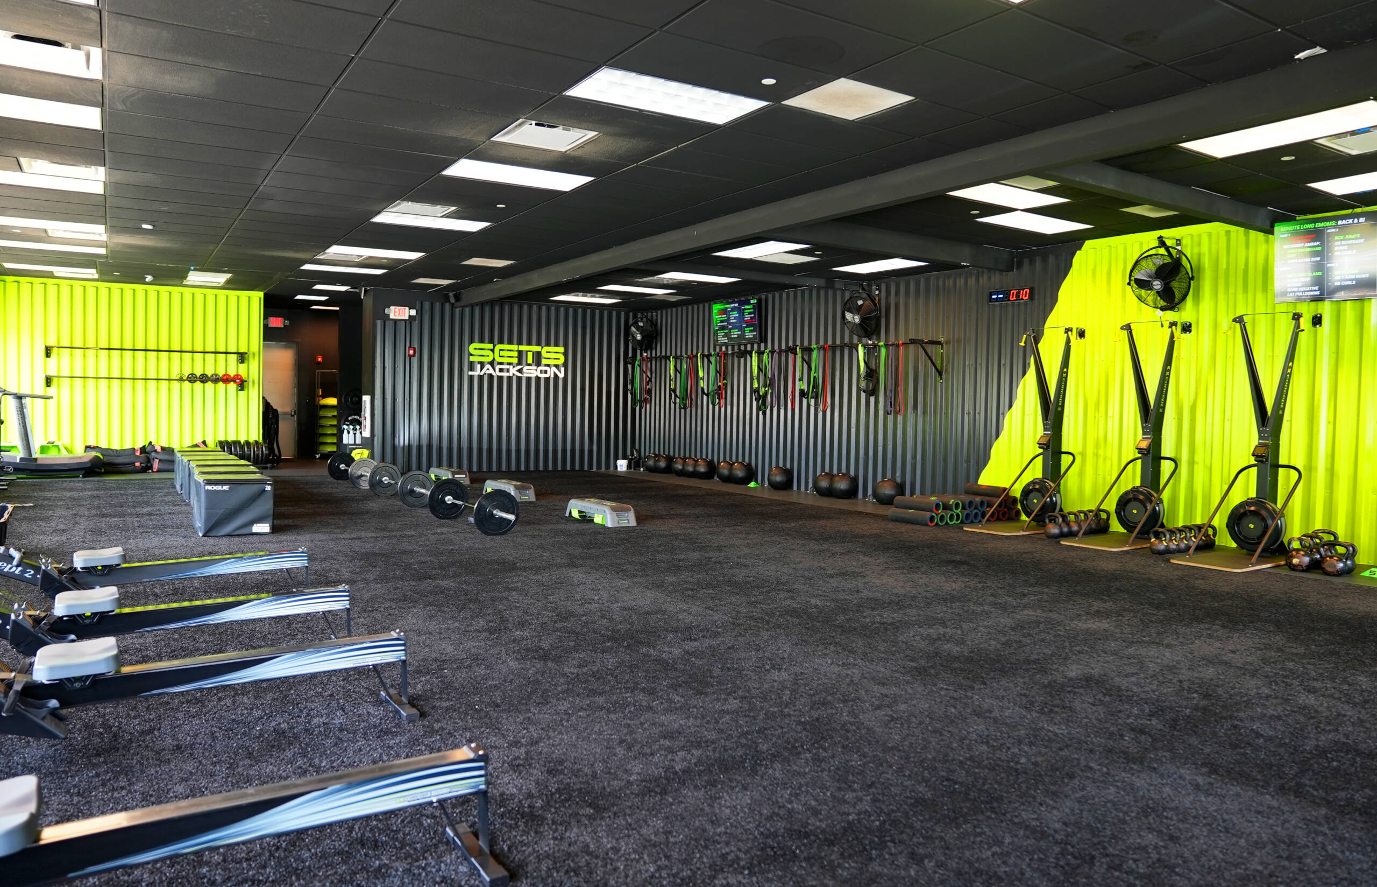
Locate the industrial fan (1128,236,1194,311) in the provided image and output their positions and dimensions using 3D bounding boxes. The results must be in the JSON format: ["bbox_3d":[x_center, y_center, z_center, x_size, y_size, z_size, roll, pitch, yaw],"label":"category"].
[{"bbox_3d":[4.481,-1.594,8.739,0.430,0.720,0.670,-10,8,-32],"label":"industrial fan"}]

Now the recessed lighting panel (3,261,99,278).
[{"bbox_3d":[-9.339,-2.588,13.468,1.219,0.060,0.610,-1,3,-33],"label":"recessed lighting panel"}]

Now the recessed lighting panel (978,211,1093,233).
[{"bbox_3d":[3.533,-2.243,9.324,1.200,0.060,0.600,-1,3,-32],"label":"recessed lighting panel"}]

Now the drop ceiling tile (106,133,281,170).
[{"bbox_3d":[-3.750,-2.224,6.980,1.219,0.030,0.610,-1,3,-33],"label":"drop ceiling tile"}]

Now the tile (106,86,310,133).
[{"bbox_3d":[-3.061,-2.129,5.875,1.200,0.025,0.600,-1,3,-32],"label":"tile"}]

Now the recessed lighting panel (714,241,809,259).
[{"bbox_3d":[0.885,-2.376,11.193,0.610,0.060,1.219,-1,3,-33],"label":"recessed lighting panel"}]

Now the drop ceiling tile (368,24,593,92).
[{"bbox_3d":[-1.117,-2.107,5.043,1.200,0.020,0.600,-1,3,-32],"label":"drop ceiling tile"}]

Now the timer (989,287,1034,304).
[{"bbox_3d":[3.873,-1.763,11.004,0.060,0.140,0.565,-1,3,-33],"label":"timer"}]

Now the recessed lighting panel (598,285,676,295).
[{"bbox_3d":[-0.846,-2.592,15.347,1.219,0.060,0.610,-1,3,-33],"label":"recessed lighting panel"}]

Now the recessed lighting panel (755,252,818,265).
[{"bbox_3d":[1.229,-2.332,11.514,0.620,0.050,0.600,-1,3,-32],"label":"recessed lighting panel"}]

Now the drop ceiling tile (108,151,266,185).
[{"bbox_3d":[-4.048,-2.237,7.470,1.200,0.020,0.600,-1,3,-32],"label":"drop ceiling tile"}]

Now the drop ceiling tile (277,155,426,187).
[{"bbox_3d":[-2.735,-2.234,7.556,1.200,0.025,0.600,-1,3,-32],"label":"drop ceiling tile"}]

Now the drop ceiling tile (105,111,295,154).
[{"bbox_3d":[-3.415,-2.185,6.459,1.200,0.020,0.600,-1,3,-32],"label":"drop ceiling tile"}]

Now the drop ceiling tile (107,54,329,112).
[{"bbox_3d":[-2.776,-2.139,5.437,1.219,0.030,0.610,-1,3,-33],"label":"drop ceiling tile"}]

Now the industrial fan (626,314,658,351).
[{"bbox_3d":[-0.855,-2.051,17.170,0.600,0.660,0.320,3,13,39],"label":"industrial fan"}]

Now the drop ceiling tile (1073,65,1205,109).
[{"bbox_3d":[2.592,-2.067,5.309,0.525,0.030,0.610,-1,3,-33],"label":"drop ceiling tile"}]

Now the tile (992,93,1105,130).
[{"bbox_3d":[2.267,-2.075,5.762,0.530,0.020,0.600,-1,3,-32],"label":"tile"}]

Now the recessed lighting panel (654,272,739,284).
[{"bbox_3d":[0.208,-2.468,13.732,1.200,0.030,0.600,-1,3,-32],"label":"recessed lighting panel"}]

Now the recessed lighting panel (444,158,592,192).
[{"bbox_3d":[-1.420,-2.270,7.742,1.219,0.060,0.610,-1,3,-33],"label":"recessed lighting panel"}]

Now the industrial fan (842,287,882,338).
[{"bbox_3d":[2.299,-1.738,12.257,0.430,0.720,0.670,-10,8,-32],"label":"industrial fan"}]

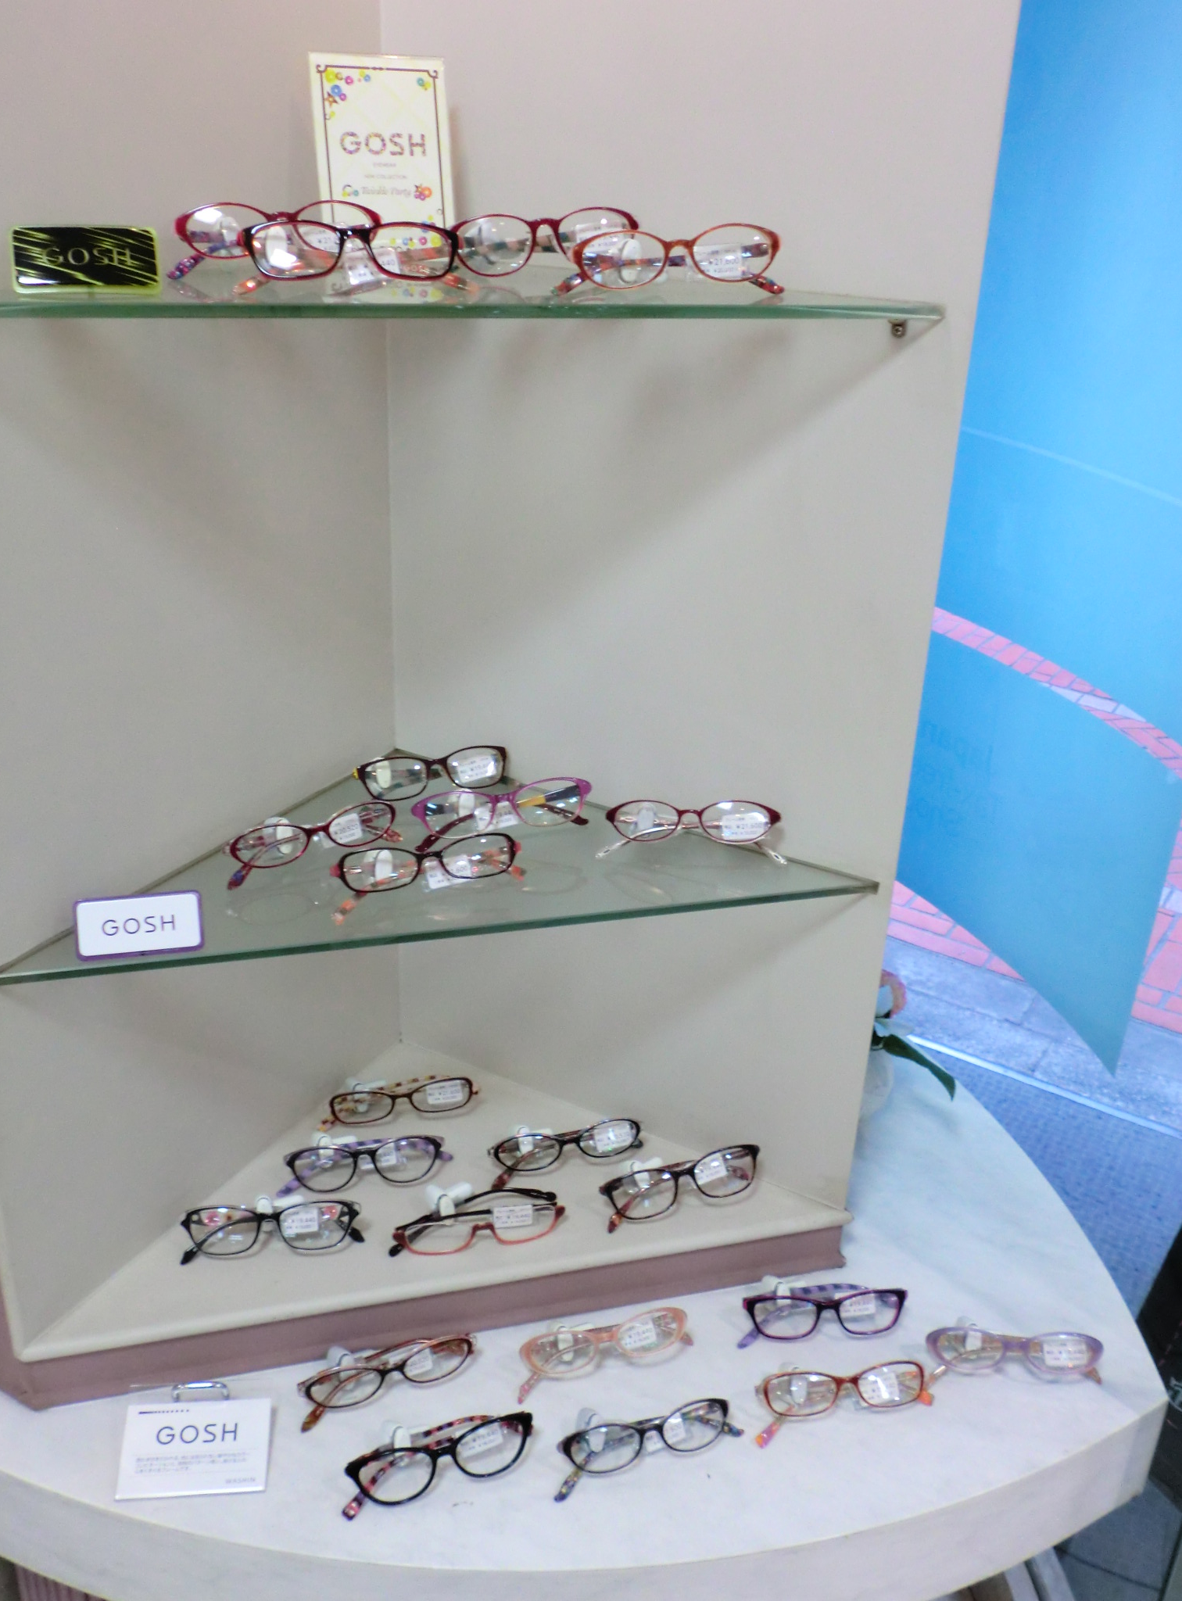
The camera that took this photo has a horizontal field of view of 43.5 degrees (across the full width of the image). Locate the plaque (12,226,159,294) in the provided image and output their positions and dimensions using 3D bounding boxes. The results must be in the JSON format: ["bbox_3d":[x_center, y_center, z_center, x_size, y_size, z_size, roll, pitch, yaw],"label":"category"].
[{"bbox_3d":[-0.285,-0.305,0.834,0.079,0.039,0.014,-5,4,-15],"label":"plaque"}]

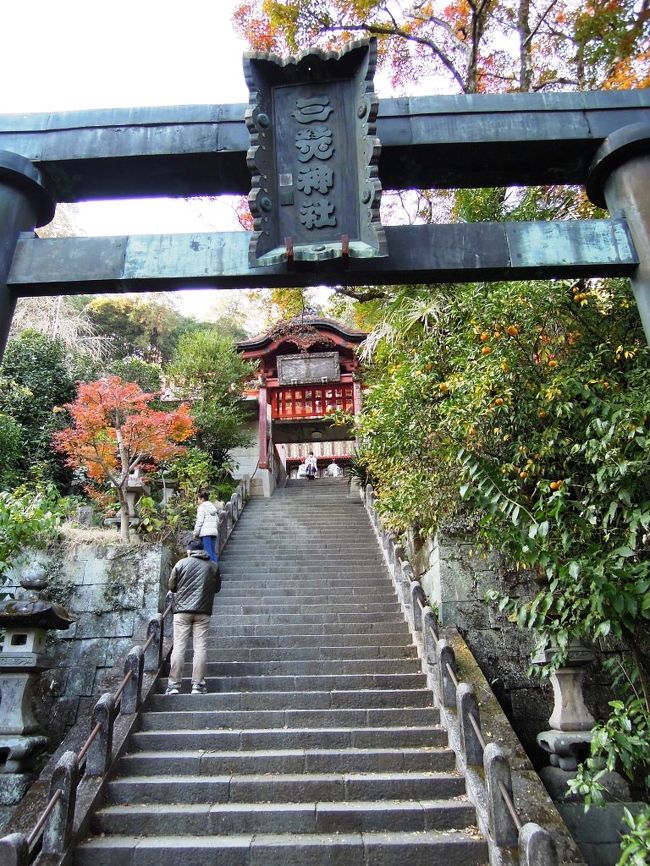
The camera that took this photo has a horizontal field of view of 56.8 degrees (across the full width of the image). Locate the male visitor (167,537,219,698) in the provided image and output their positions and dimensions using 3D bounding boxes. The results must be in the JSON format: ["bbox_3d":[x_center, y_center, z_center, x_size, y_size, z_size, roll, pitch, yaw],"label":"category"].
[{"bbox_3d":[-1.497,2.055,6.843,0.600,1.715,0.420,4,-22,-13],"label":"male visitor"}]

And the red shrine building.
[{"bbox_3d":[-0.419,-0.338,18.516,3.930,5.285,4.000,-2,-21,4],"label":"red shrine building"}]

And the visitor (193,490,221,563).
[{"bbox_3d":[-2.007,1.767,10.300,0.420,1.618,0.520,-19,-27,39],"label":"visitor"}]

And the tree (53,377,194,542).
[{"bbox_3d":[-3.260,0.348,9.649,2.280,2.804,2.100,-1,-21,0],"label":"tree"}]

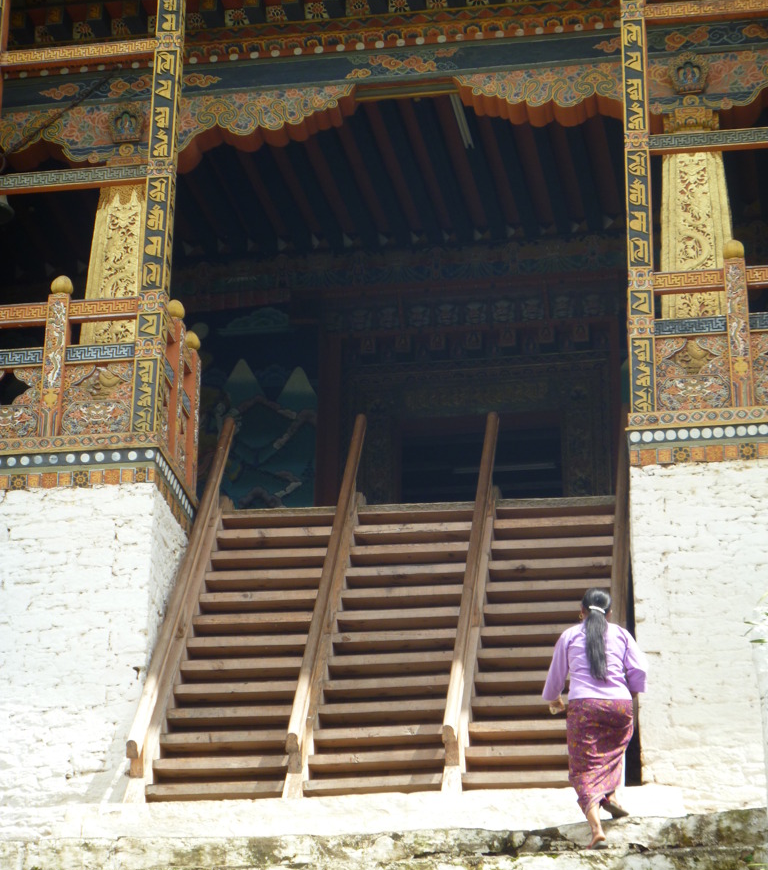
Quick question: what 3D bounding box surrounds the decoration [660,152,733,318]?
[{"bbox_3d":[2.057,-1.188,18.214,0.470,1.360,0.380,-3,-24,9],"label":"decoration"}]

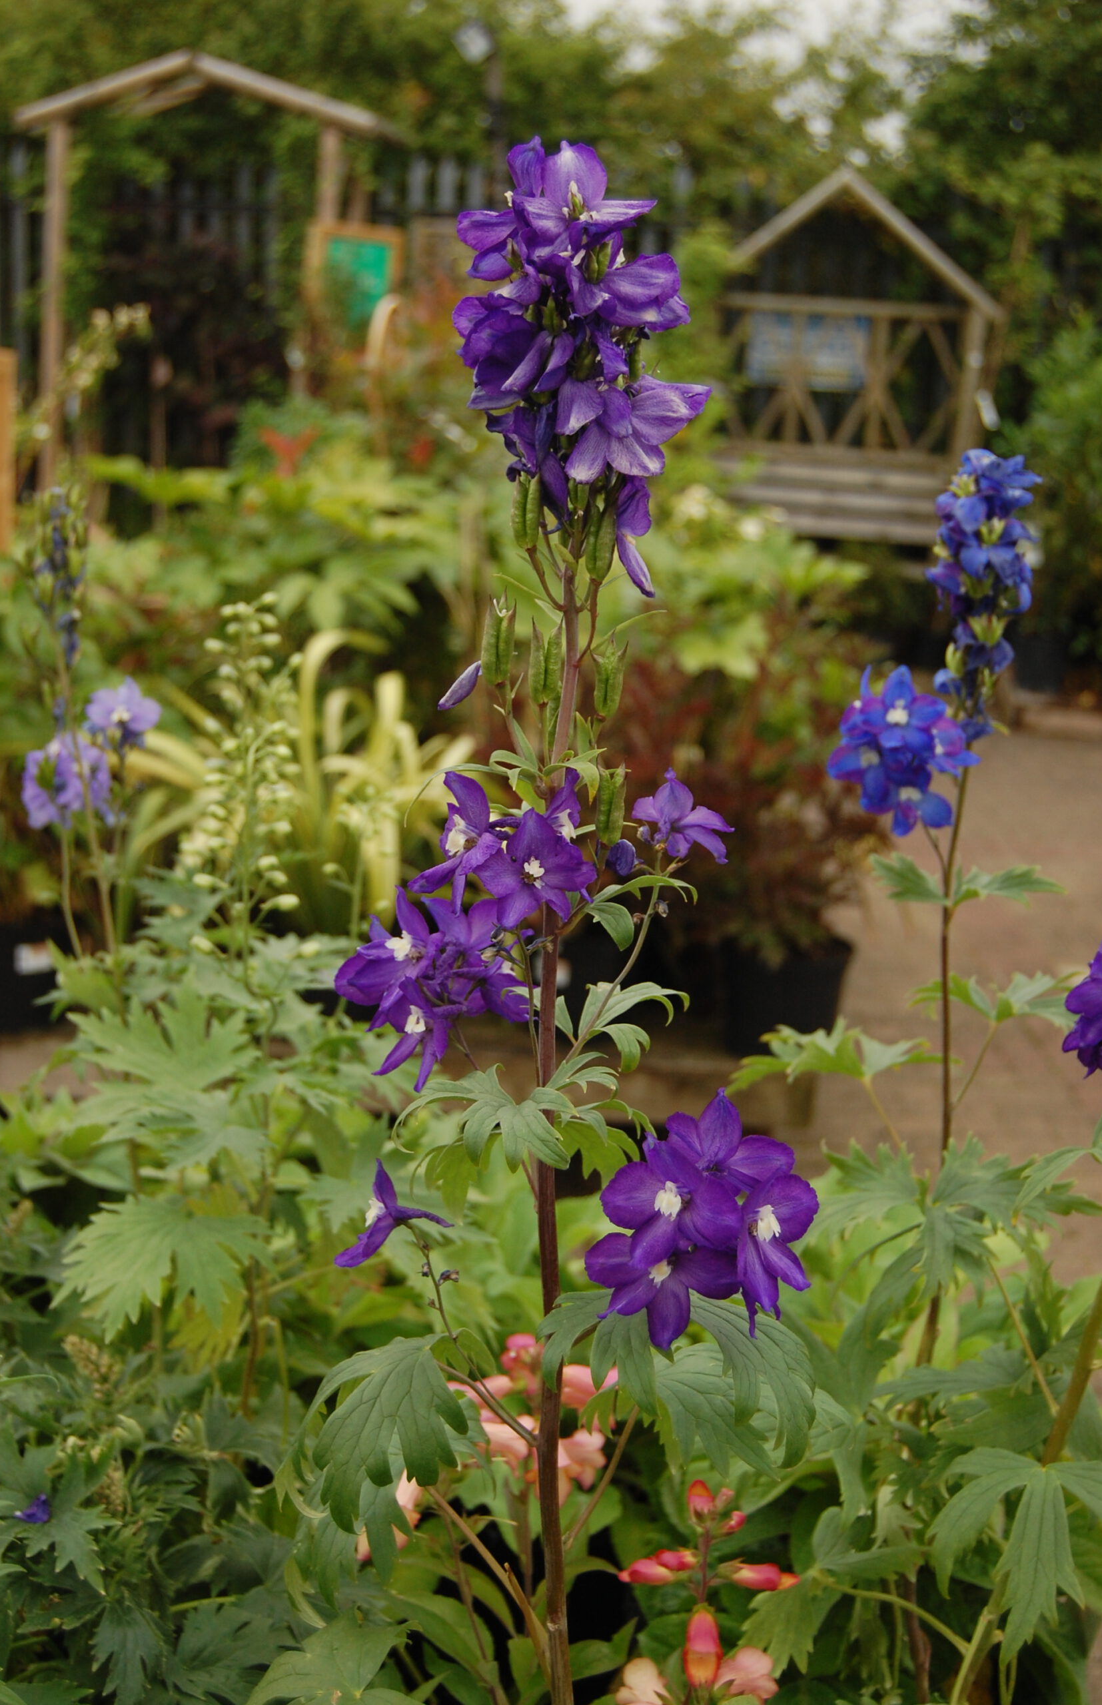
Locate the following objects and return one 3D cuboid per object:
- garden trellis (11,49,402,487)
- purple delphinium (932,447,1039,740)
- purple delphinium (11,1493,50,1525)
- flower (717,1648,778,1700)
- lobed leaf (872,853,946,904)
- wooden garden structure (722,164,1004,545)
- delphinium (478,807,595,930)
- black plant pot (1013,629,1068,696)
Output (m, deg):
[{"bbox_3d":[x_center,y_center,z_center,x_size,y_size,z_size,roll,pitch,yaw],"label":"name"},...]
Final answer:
[{"bbox_3d":[-1.333,-1.799,8.021,1.340,2.200,0.620,5,12,4],"label":"garden trellis"},{"bbox_3d":[0.266,-0.158,1.310,0.063,0.174,0.063,6,12,0],"label":"purple delphinium"},{"bbox_3d":[-0.273,0.345,1.120,0.021,0.014,0.018,4,12,0],"label":"purple delphinium"},{"bbox_3d":[0.095,0.397,1.030,0.027,0.023,0.026,-2,14,-26],"label":"flower"},{"bbox_3d":[0.226,0.017,1.350,0.046,0.030,0.045,4,12,0],"label":"lobed leaf"},{"bbox_3d":[1.108,-1.715,8.618,1.220,2.000,0.650,7,13,15],"label":"wooden garden structure"},{"bbox_3d":[-0.006,0.007,0.920,0.050,0.051,0.031,4,12,0],"label":"delphinium"},{"bbox_3d":[1.630,-0.633,7.100,0.220,0.220,0.220,4,12,0],"label":"black plant pot"}]

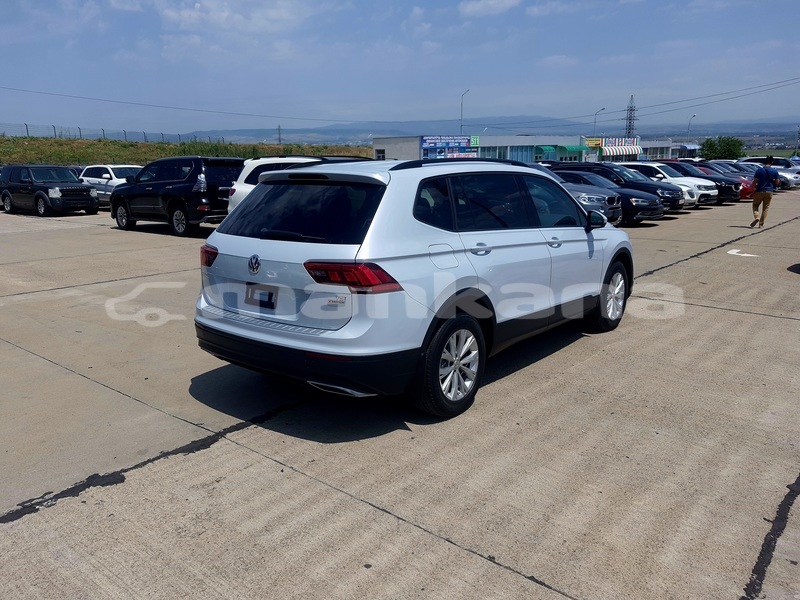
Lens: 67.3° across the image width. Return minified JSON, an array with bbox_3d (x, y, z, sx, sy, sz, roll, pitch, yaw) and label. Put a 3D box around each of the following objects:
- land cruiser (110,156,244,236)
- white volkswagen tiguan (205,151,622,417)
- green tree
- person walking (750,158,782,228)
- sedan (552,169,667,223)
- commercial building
[{"bbox_3d":[-5.814,-2.764,15.907,4.850,1.880,1.885,10,16,38],"label":"land cruiser"},{"bbox_3d":[0.539,-0.397,5.324,1.900,1.680,4.680,10,16,39],"label":"white volkswagen tiguan"},{"bbox_3d":[25.495,-11.085,47.774,3.500,4.000,3.500,6,14,27],"label":"green tree"},{"bbox_3d":[9.341,-2.730,15.279,0.580,1.804,0.550,9,16,37],"label":"person walking"},{"bbox_3d":[5.129,-2.953,17.399,4.650,1.453,1.778,10,16,38],"label":"sedan"},{"bbox_3d":[9.224,-10.396,45.647,22.500,3.800,7.000,-2,13,-8],"label":"commercial building"}]

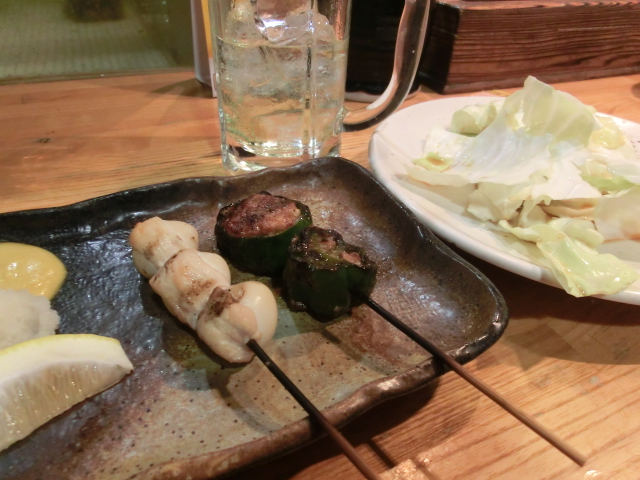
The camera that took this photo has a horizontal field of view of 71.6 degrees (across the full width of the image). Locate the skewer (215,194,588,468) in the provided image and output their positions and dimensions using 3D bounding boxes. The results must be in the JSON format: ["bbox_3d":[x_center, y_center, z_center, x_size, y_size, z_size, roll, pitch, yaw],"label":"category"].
[{"bbox_3d":[0.015,0.024,0.159,0.041,0.025,0.157,-27,47,-34],"label":"skewer"}]

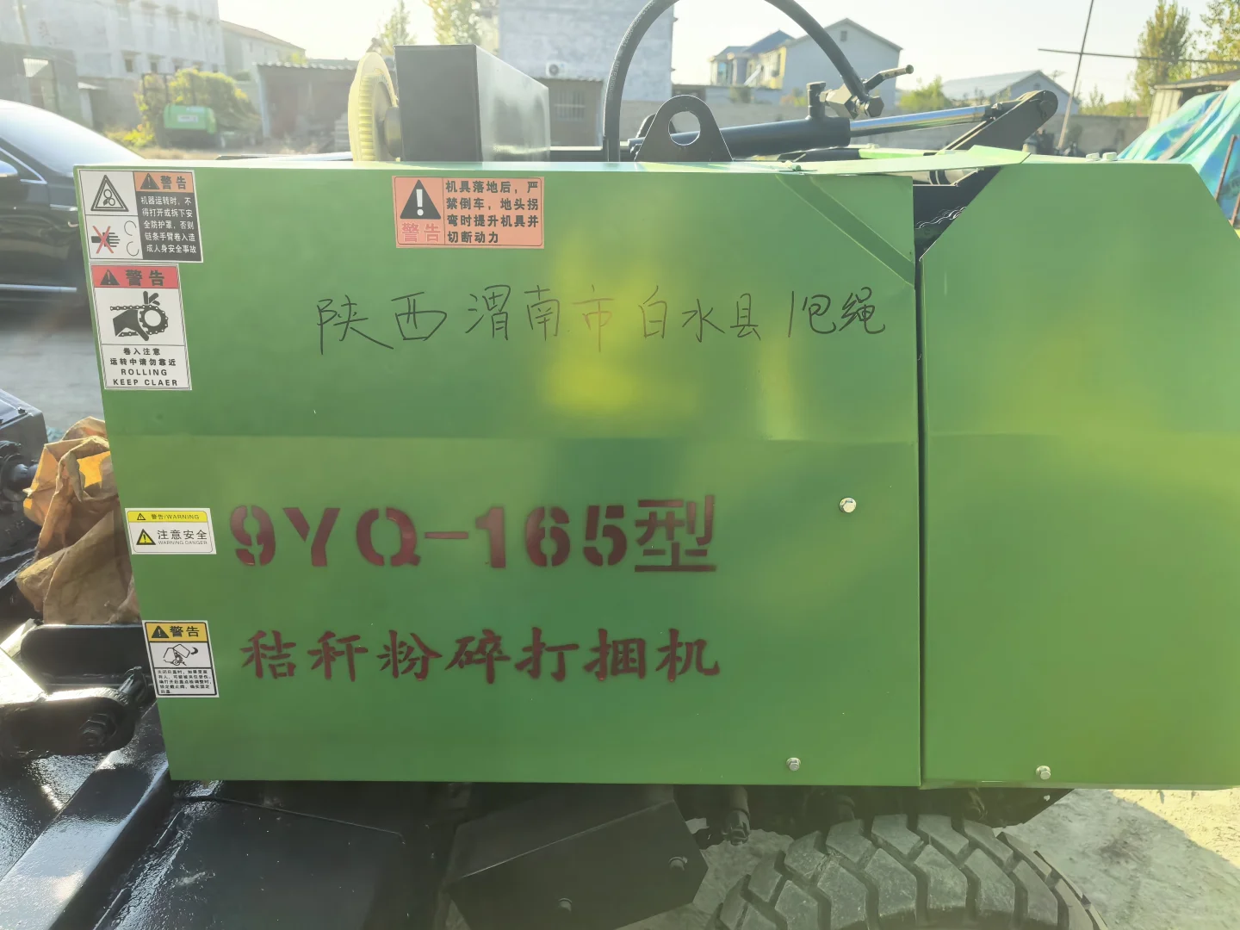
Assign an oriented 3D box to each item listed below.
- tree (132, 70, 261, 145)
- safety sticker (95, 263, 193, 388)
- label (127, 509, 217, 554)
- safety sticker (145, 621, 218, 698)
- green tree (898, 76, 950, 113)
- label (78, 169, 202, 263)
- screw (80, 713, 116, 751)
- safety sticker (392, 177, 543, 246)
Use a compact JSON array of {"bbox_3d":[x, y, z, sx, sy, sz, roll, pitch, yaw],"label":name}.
[{"bbox_3d":[-13.806,-11.609,28.007,4.101,2.339,3.200,1,23,0],"label":"tree"},{"bbox_3d":[-0.500,-0.143,0.899,0.092,0.130,0.004,0,11,0],"label":"safety sticker"},{"bbox_3d":[-0.497,0.074,0.952,0.094,0.054,0.004,0,17,0],"label":"label"},{"bbox_3d":[-0.508,0.226,0.998,0.073,0.100,0.004,0,16,0],"label":"safety sticker"},{"bbox_3d":[17.012,-19.965,48.008,3.245,3.188,2.900,1,23,0],"label":"green tree"},{"bbox_3d":[-0.489,-0.254,0.878,0.118,0.091,0.004,0,11,0],"label":"label"},{"bbox_3d":[-0.625,0.320,1.030,0.035,0.035,0.037,1,23,0],"label":"screw"},{"bbox_3d":[-0.153,-0.257,0.876,0.153,0.070,0.004,0,11,0],"label":"safety sticker"}]

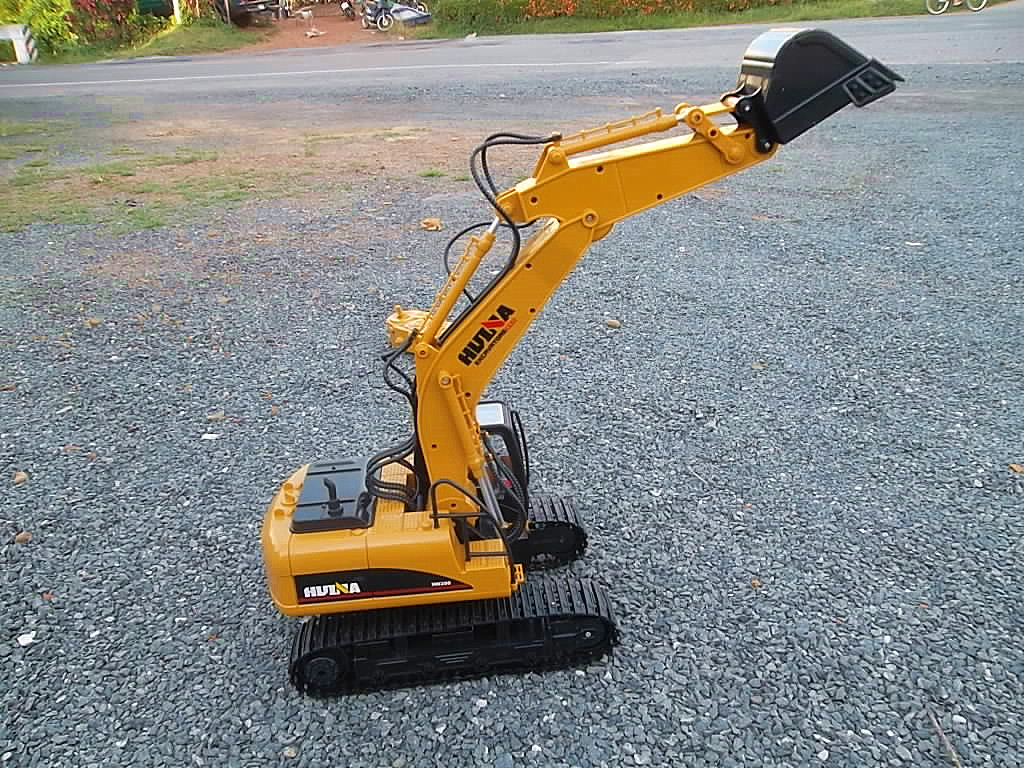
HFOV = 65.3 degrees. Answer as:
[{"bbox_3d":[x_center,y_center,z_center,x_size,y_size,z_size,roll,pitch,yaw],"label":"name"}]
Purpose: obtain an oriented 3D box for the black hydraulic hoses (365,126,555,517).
[{"bbox_3d":[-0.046,-0.037,0.653,0.182,0.320,0.058,-5,25,-1],"label":"black hydraulic hoses"}]

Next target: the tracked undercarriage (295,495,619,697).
[{"bbox_3d":[-0.055,0.186,0.733,0.270,0.057,0.176,-5,25,-5],"label":"tracked undercarriage"}]

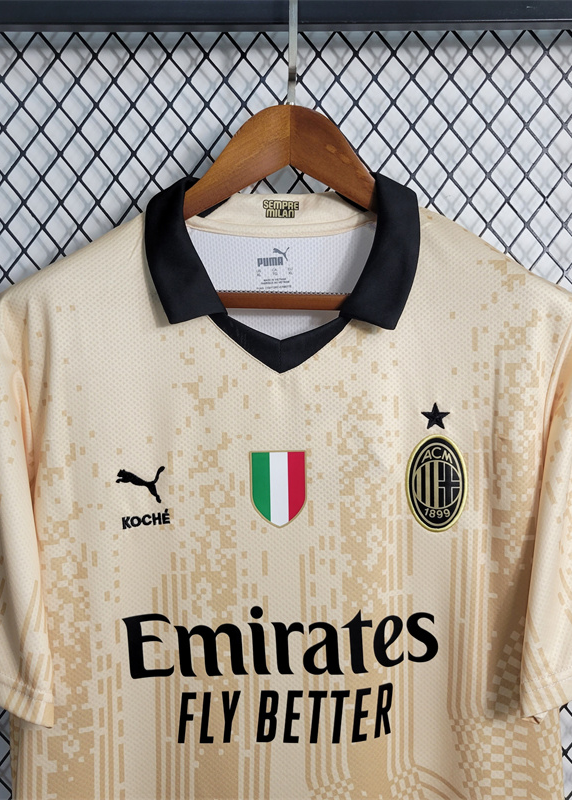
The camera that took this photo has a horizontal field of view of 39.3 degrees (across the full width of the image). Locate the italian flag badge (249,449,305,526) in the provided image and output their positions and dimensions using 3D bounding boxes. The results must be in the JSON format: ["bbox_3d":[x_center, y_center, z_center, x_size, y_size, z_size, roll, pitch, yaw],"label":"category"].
[{"bbox_3d":[-0.007,0.078,0.710,0.051,0.068,0.004,-1,-5,0],"label":"italian flag badge"}]

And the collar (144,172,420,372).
[{"bbox_3d":[-0.003,-0.119,0.760,0.257,0.190,0.110,0,2,0],"label":"collar"}]

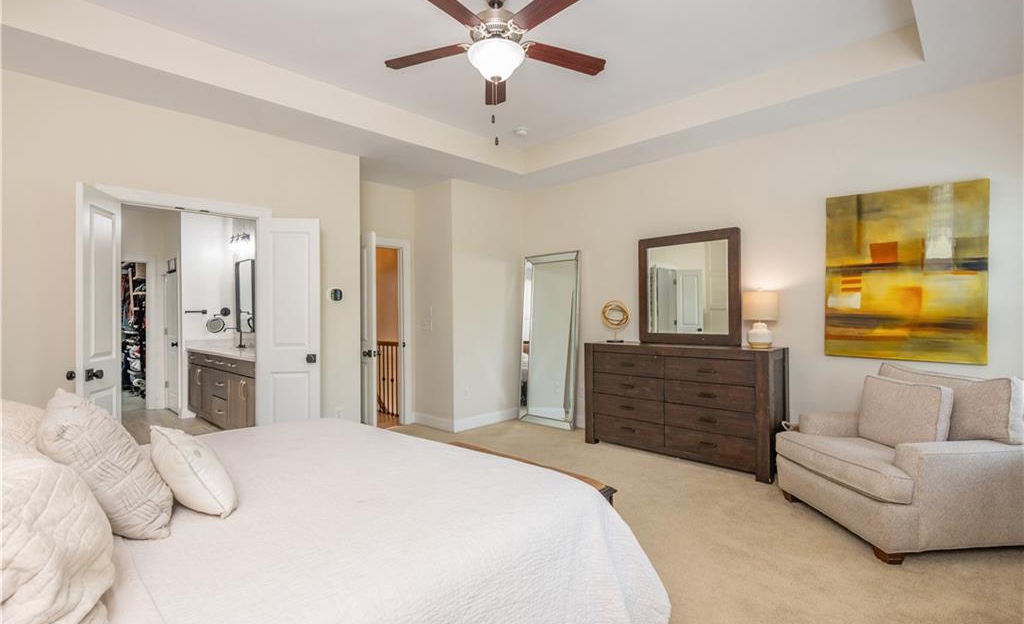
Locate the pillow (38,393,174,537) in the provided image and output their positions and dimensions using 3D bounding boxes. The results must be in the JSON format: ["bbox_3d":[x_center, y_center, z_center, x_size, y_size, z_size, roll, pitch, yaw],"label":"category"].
[{"bbox_3d":[-1.221,0.433,1.442,0.480,0.470,0.180,-1,28,42],"label":"pillow"}]

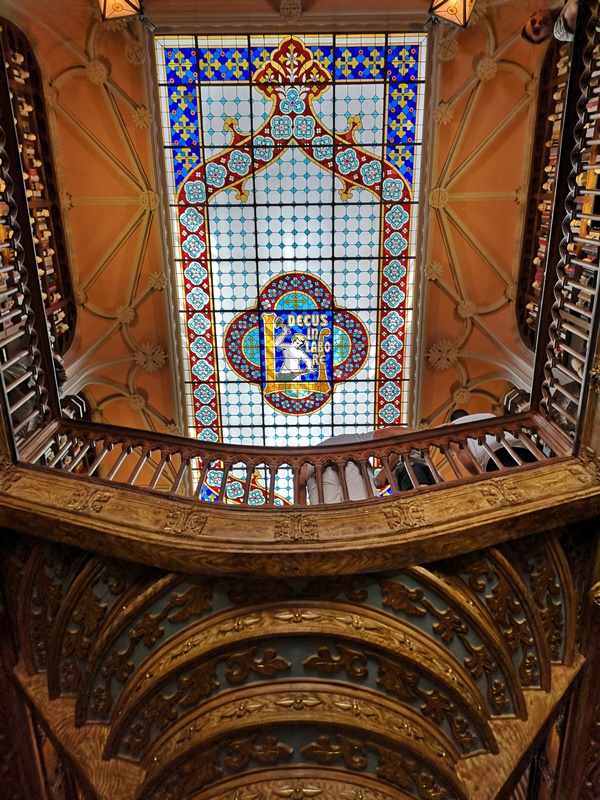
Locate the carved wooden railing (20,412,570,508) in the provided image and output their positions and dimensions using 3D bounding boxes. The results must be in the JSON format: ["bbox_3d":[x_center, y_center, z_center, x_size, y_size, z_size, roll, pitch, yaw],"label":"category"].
[{"bbox_3d":[-0.013,0.455,4.738,3.900,0.930,0.500,-1,-70,0],"label":"carved wooden railing"}]

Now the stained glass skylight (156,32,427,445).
[{"bbox_3d":[-0.043,-0.837,9.310,3.450,0.120,8.000,-1,-70,0],"label":"stained glass skylight"}]

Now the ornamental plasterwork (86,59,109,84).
[{"bbox_3d":[-2.481,-4.011,7.623,0.290,0.100,0.290,-5,-66,-36],"label":"ornamental plasterwork"}]

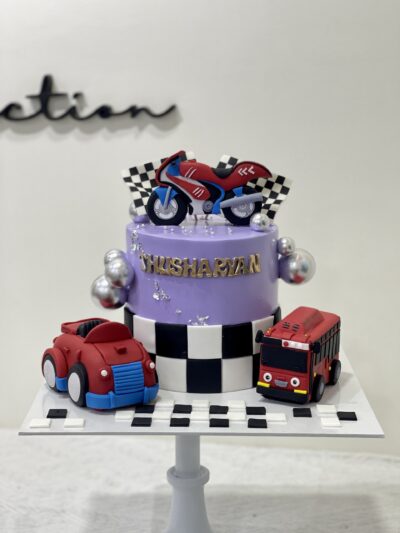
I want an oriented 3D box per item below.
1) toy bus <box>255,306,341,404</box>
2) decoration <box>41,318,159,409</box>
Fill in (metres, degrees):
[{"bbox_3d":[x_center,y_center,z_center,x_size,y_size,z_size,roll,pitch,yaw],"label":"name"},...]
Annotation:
[{"bbox_3d":[0.100,0.085,0.958,0.055,0.062,0.110,5,11,23],"label":"toy bus"},{"bbox_3d":[-0.095,0.086,0.928,0.072,0.068,0.109,-5,12,-28],"label":"decoration"}]

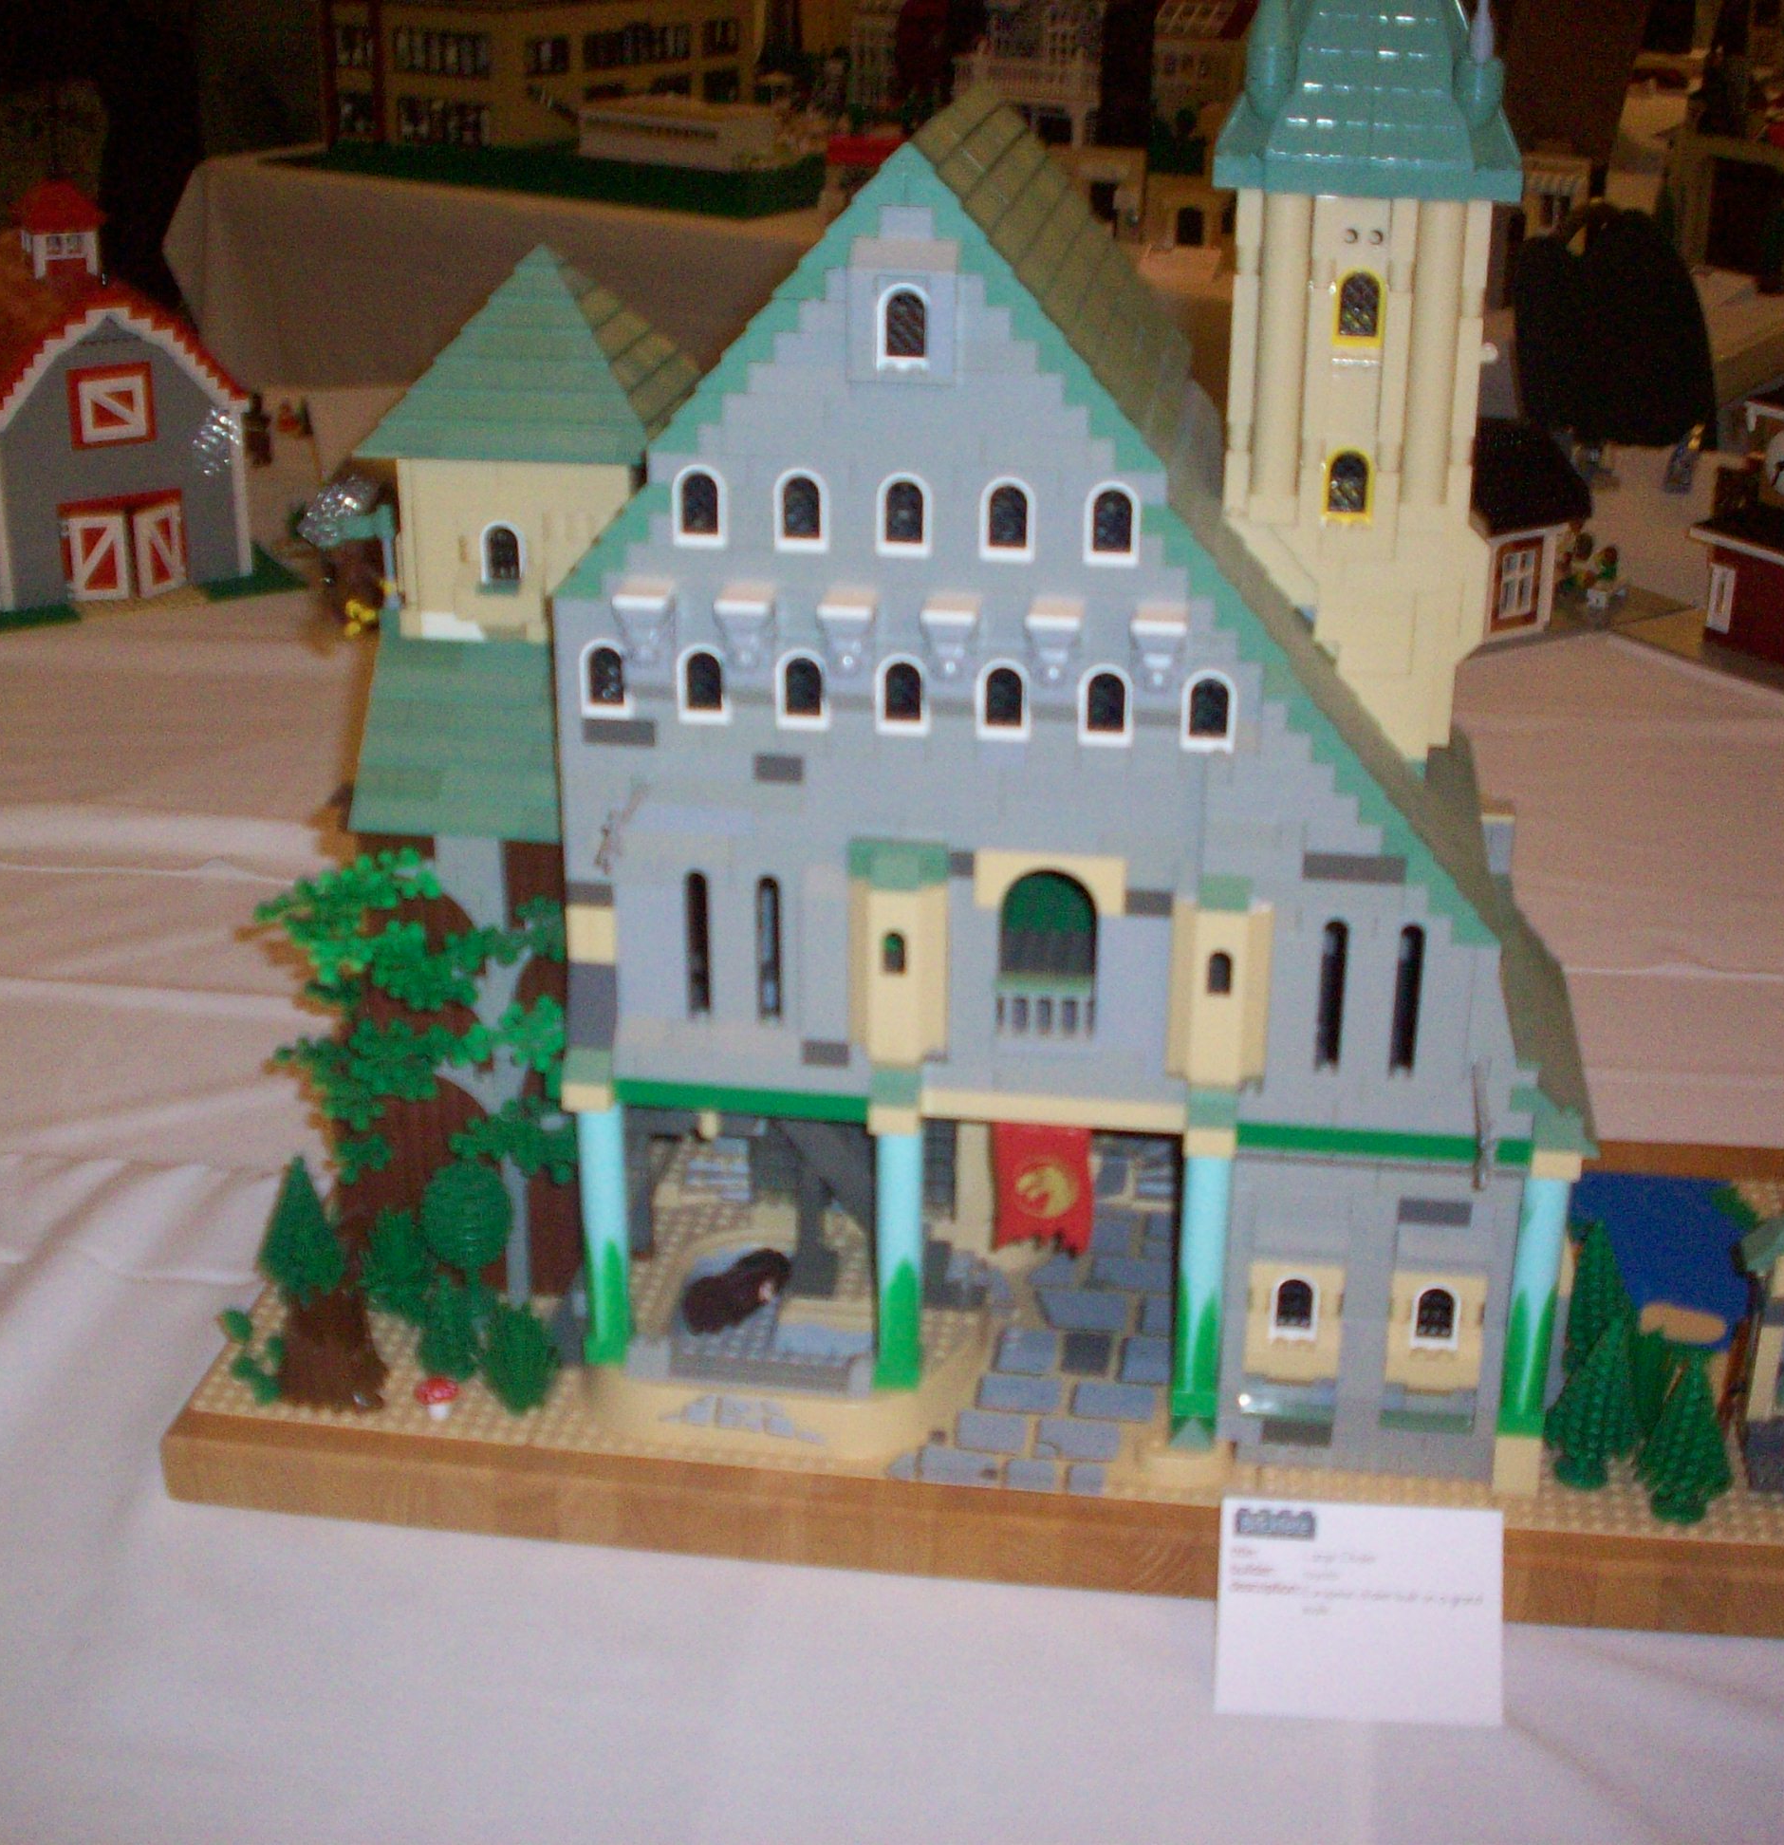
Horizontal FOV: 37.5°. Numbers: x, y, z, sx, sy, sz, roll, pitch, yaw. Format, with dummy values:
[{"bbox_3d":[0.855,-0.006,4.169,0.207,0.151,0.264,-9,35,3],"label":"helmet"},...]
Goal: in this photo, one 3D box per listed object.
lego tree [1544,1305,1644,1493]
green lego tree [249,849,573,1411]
[{"bbox_3d":[0.242,0.163,0.907,0.033,0.067,0.033,3,24,7],"label":"lego tree"},{"bbox_3d":[-0.171,0.073,0.951,0.116,0.196,0.083,3,24,7],"label":"green lego tree"}]

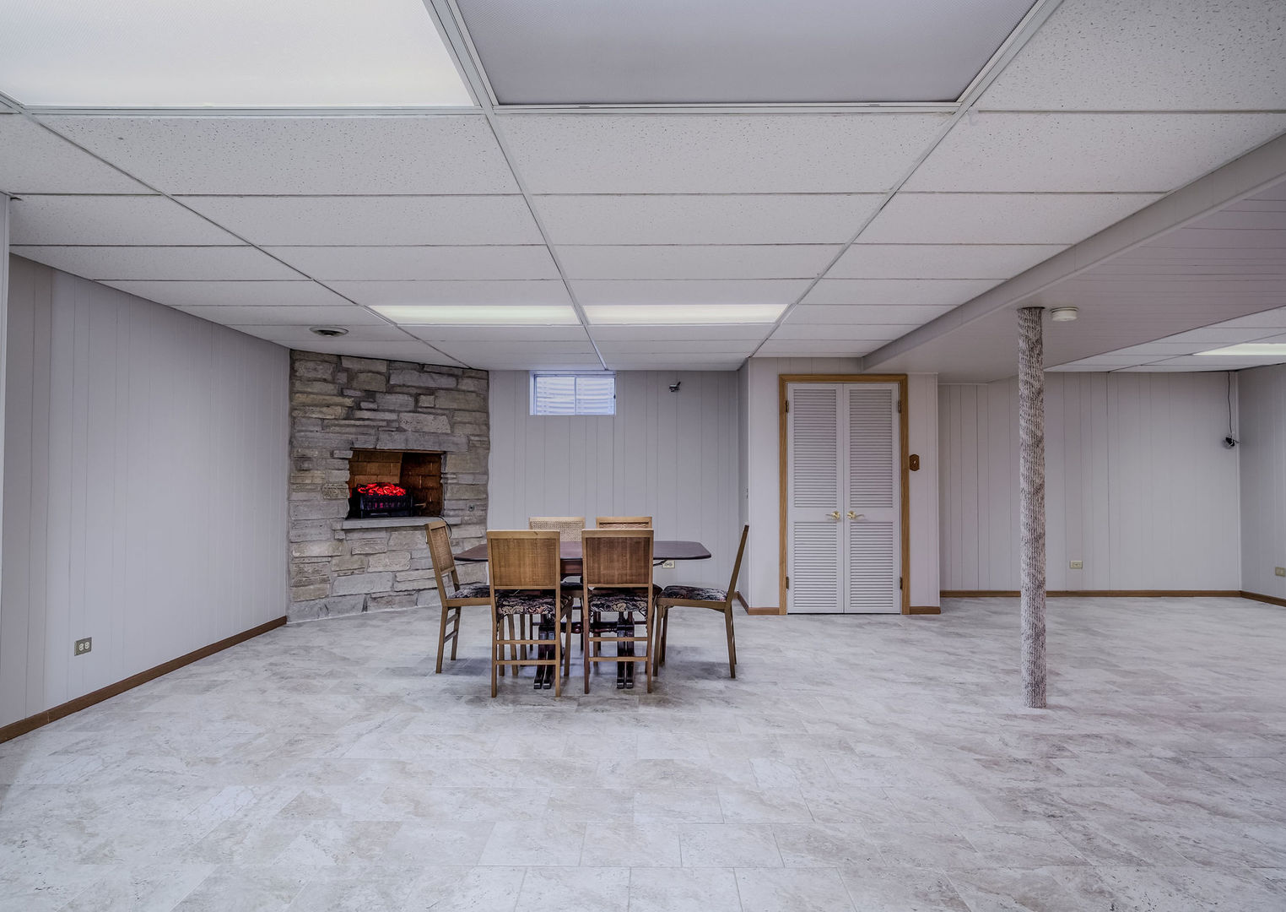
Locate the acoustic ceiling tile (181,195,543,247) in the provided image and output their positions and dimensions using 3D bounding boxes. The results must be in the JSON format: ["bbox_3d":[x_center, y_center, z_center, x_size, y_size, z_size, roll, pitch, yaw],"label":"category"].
[{"bbox_3d":[-1.026,-0.908,2.922,1.241,0.020,0.578,0,-1,1],"label":"acoustic ceiling tile"}]

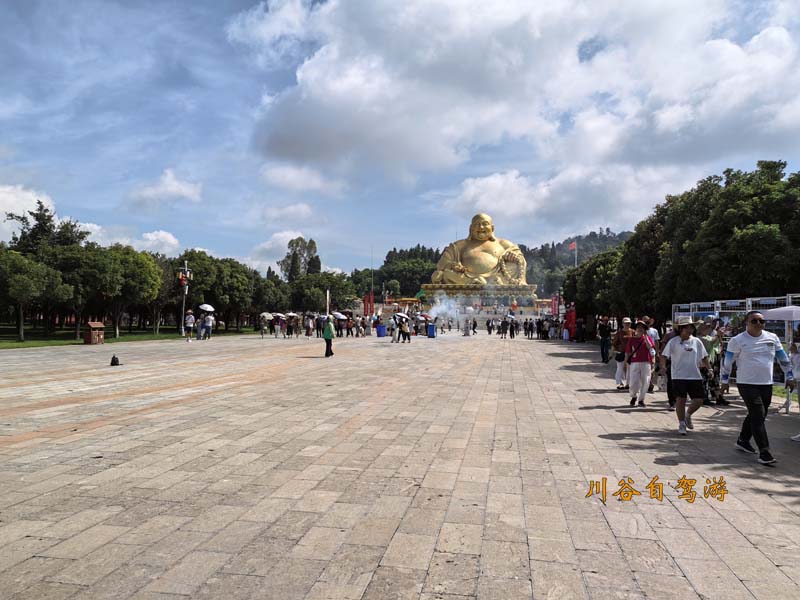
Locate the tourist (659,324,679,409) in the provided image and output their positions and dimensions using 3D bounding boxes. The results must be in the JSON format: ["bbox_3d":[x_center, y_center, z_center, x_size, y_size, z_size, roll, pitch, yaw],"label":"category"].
[{"bbox_3d":[4.971,1.175,11.300,0.520,1.608,0.360,0,-2,12],"label":"tourist"}]

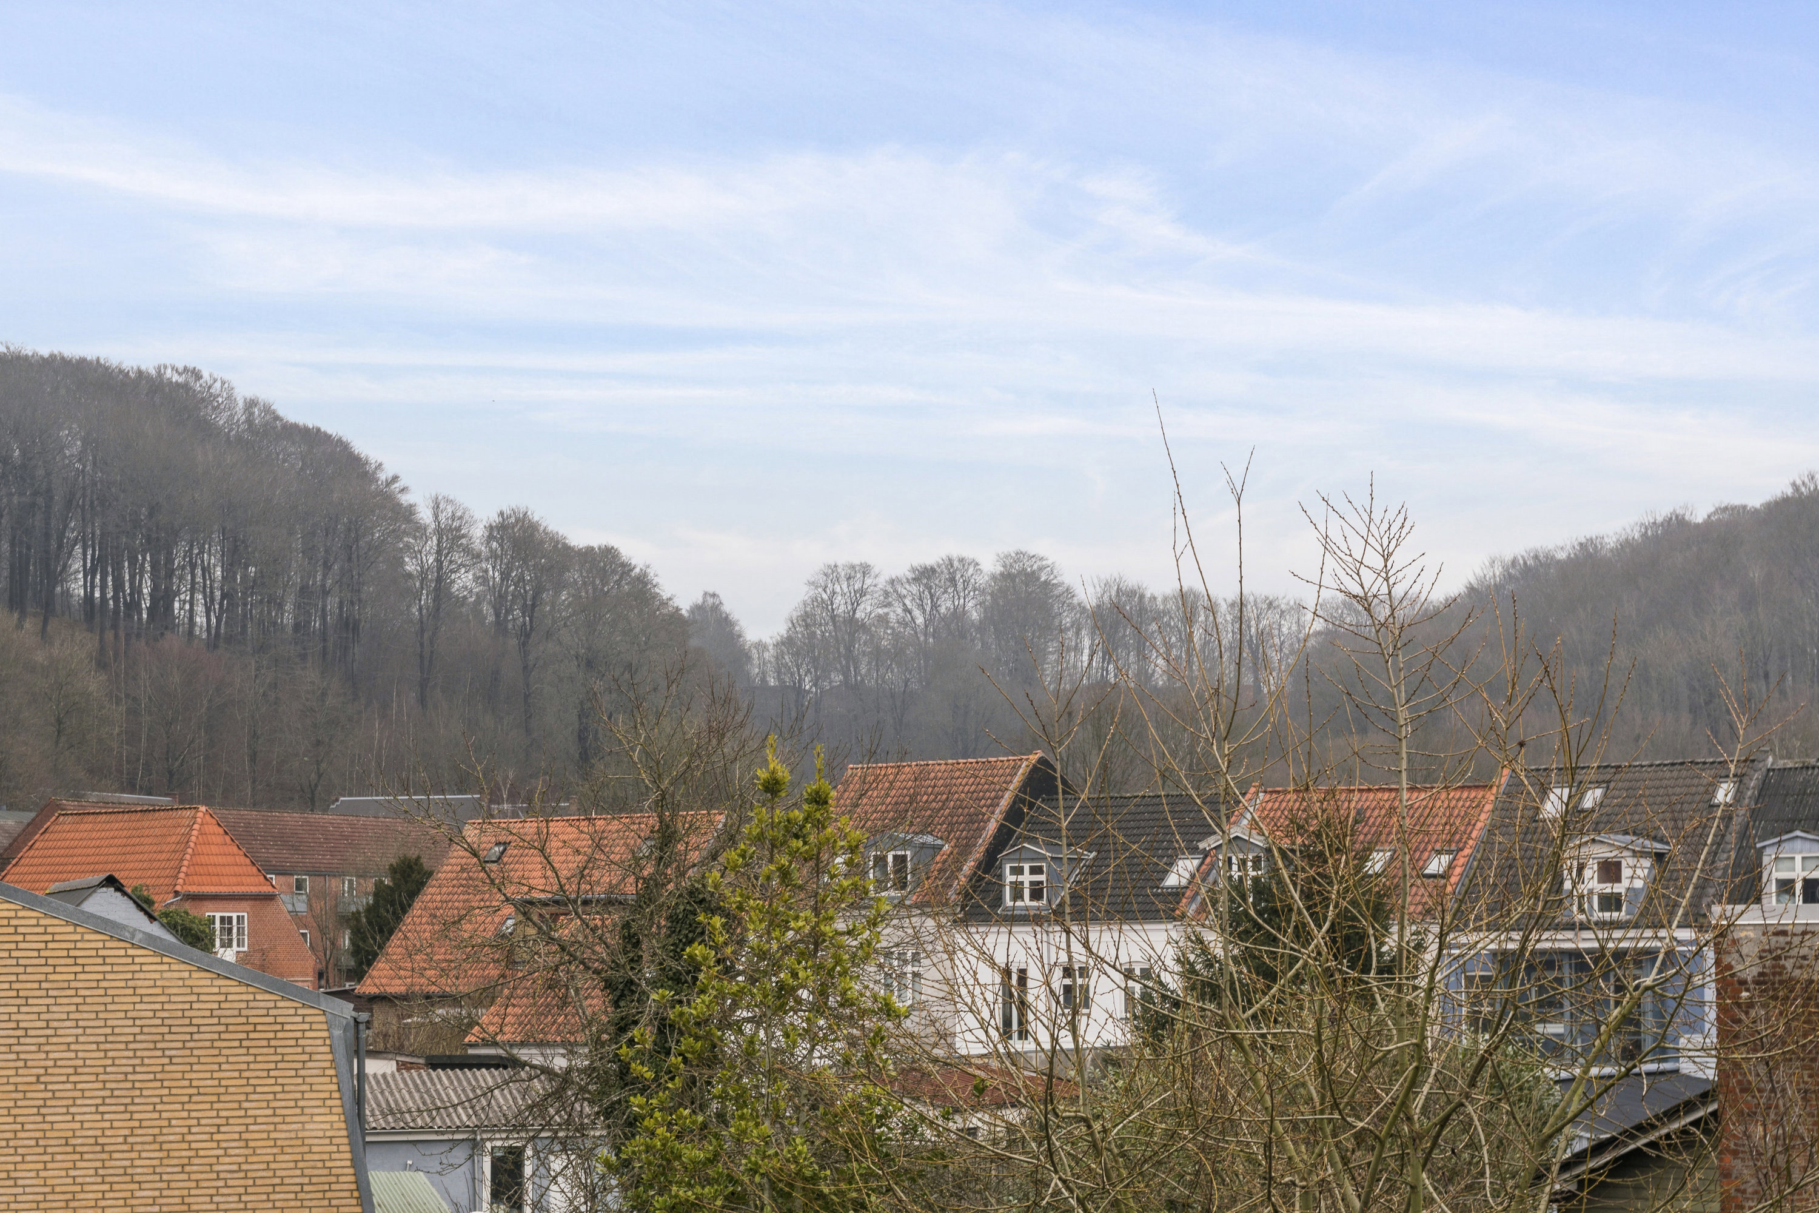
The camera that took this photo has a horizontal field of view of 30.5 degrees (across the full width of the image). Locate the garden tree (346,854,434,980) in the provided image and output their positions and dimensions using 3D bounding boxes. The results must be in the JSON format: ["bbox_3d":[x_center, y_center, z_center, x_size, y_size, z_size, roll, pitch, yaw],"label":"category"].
[{"bbox_3d":[-20.448,13.225,132.000,3.900,7.200,3.900,0,-3,0],"label":"garden tree"}]

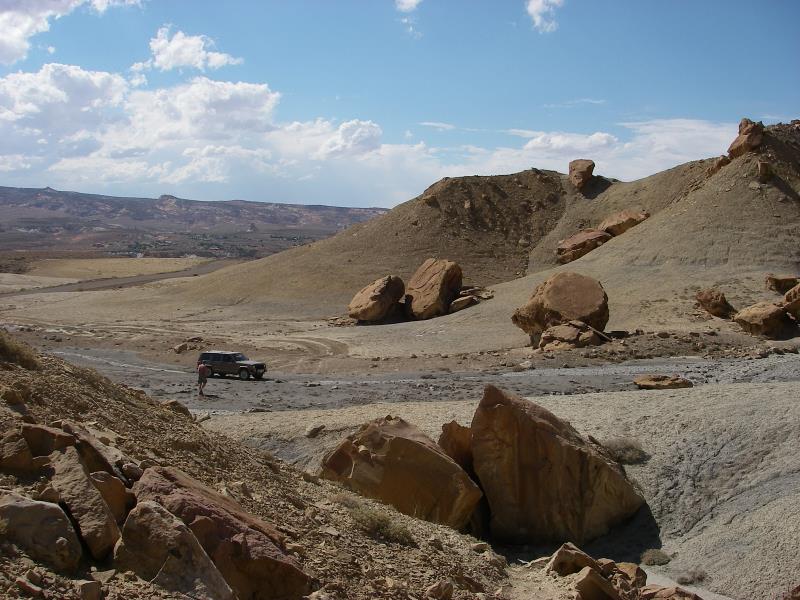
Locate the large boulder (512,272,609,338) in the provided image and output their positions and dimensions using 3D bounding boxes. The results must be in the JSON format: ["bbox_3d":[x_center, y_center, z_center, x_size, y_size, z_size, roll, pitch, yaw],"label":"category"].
[{"bbox_3d":[11.788,0.477,64.500,6.600,4.800,4.600,1,5,10],"label":"large boulder"}]

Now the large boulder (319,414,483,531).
[{"bbox_3d":[0.063,4.482,22.300,3.700,2.900,2.600,0,5,0],"label":"large boulder"}]

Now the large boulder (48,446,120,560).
[{"bbox_3d":[-3.449,2.225,9.600,0.740,1.100,0.750,-2,5,-20],"label":"large boulder"}]

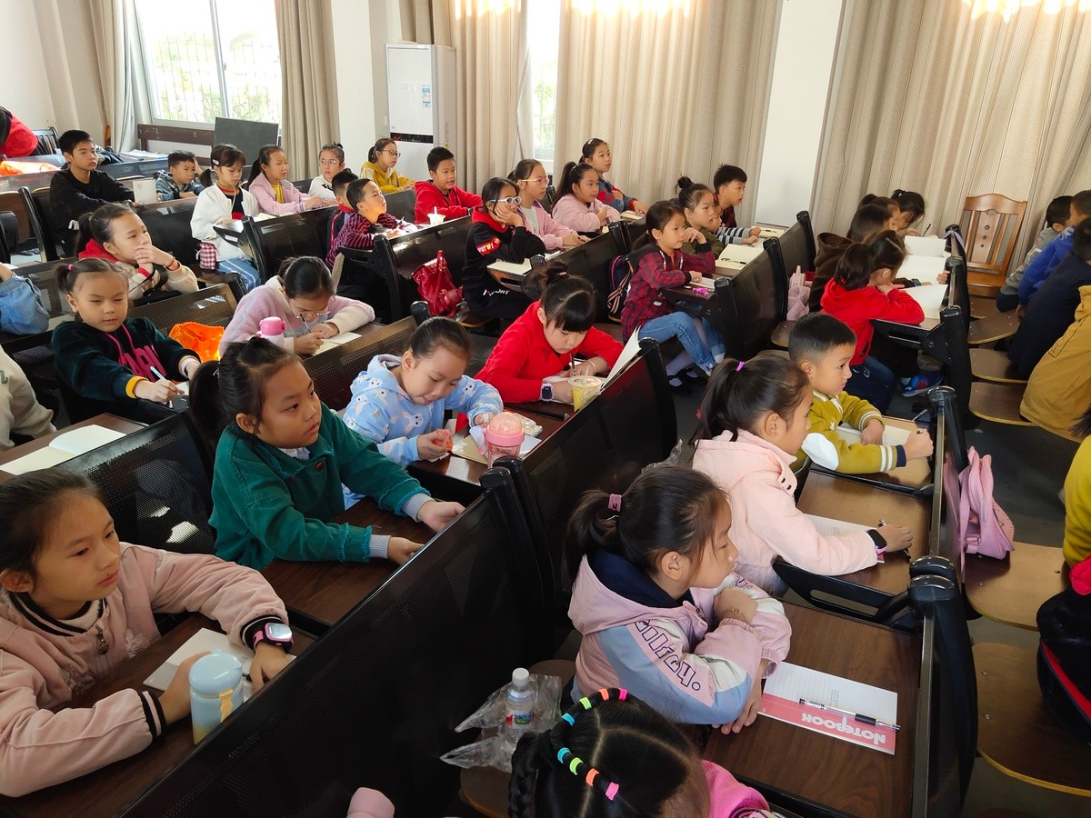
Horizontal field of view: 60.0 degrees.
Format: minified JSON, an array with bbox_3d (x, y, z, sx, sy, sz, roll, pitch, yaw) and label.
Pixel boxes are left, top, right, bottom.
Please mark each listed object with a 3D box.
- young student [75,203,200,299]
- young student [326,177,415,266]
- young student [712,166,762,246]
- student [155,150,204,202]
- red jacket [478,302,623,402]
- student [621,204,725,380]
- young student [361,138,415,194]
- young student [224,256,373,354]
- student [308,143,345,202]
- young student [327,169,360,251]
[{"bbox_3d":[-1.577,-0.217,3.682,0.560,1.120,0.420,11,22,20],"label":"young student"},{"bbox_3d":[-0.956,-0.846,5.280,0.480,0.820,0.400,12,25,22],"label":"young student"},{"bbox_3d":[1.084,-0.911,5.810,0.550,1.150,0.400,11,22,20],"label":"young student"},{"bbox_3d":[-2.448,-1.227,6.440,0.500,1.030,0.420,13,24,30],"label":"student"},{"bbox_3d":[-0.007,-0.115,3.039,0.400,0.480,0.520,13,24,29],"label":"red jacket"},{"bbox_3d":[0.577,-0.500,4.501,0.530,0.930,0.390,12,25,22],"label":"student"},{"bbox_3d":[-1.137,-1.394,6.863,0.520,1.080,0.420,9,22,21],"label":"young student"},{"bbox_3d":[-0.877,-0.047,3.423,0.520,0.980,0.500,10,23,24],"label":"young student"},{"bbox_3d":[-1.412,-1.210,6.348,0.520,1.090,0.420,14,25,32],"label":"student"},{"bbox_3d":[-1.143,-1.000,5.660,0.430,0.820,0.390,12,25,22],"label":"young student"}]

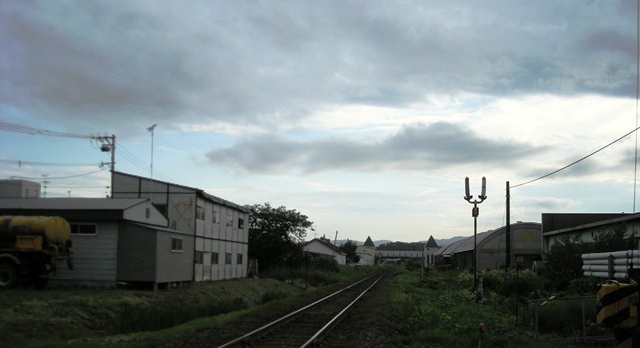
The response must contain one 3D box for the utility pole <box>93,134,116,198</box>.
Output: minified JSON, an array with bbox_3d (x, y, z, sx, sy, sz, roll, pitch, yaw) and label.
[{"bbox_3d":[-17.988,2.552,53.148,1.950,11.810,0.700,0,-8,6],"label":"utility pole"}]

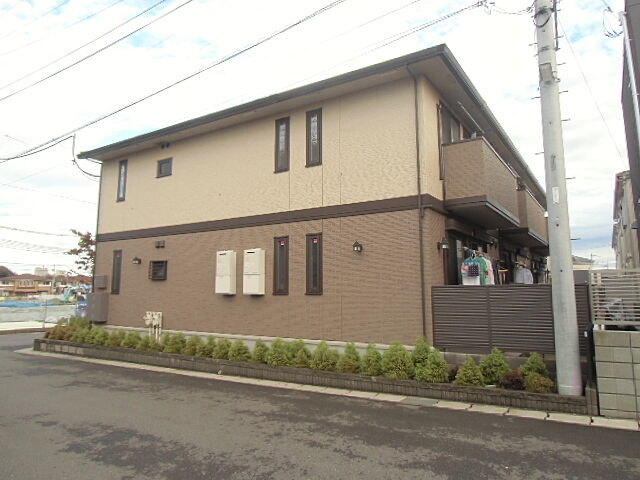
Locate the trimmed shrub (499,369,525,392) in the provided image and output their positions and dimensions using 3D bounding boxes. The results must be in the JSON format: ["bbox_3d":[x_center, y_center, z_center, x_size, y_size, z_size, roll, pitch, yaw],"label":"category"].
[{"bbox_3d":[2.853,2.057,6.611,0.370,0.280,0.370,-4,-7,32],"label":"trimmed shrub"}]

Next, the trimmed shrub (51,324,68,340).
[{"bbox_3d":[-8.076,2.853,13.756,0.530,0.457,0.530,-4,-8,33],"label":"trimmed shrub"}]

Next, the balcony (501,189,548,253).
[{"bbox_3d":[7.313,-0.650,15.916,0.880,1.450,4.700,-4,-8,33],"label":"balcony"}]

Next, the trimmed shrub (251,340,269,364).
[{"bbox_3d":[-1.288,2.363,9.448,0.400,0.520,0.400,0,-6,0],"label":"trimmed shrub"}]

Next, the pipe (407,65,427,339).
[{"bbox_3d":[1.799,-0.525,8.262,0.090,5.471,0.555,-4,-8,33],"label":"pipe"}]

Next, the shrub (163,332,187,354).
[{"bbox_3d":[-3.412,2.442,10.423,0.520,0.540,0.520,-4,-8,32],"label":"shrub"}]

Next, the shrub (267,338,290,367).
[{"bbox_3d":[-0.841,2.250,8.993,0.490,0.510,0.490,0,-6,0],"label":"shrub"}]

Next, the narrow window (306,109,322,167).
[{"bbox_3d":[-0.128,-2.337,10.166,0.430,1.310,0.100,-4,-7,32],"label":"narrow window"}]

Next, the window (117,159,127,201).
[{"bbox_3d":[-6.202,-1.854,13.934,0.420,1.330,0.100,-4,-8,32],"label":"window"}]

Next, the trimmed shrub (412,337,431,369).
[{"bbox_3d":[1.729,1.969,7.508,0.380,0.650,0.380,-4,-8,32],"label":"trimmed shrub"}]

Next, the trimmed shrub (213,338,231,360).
[{"bbox_3d":[-2.225,2.452,10.049,0.434,0.455,0.434,0,-6,0],"label":"trimmed shrub"}]

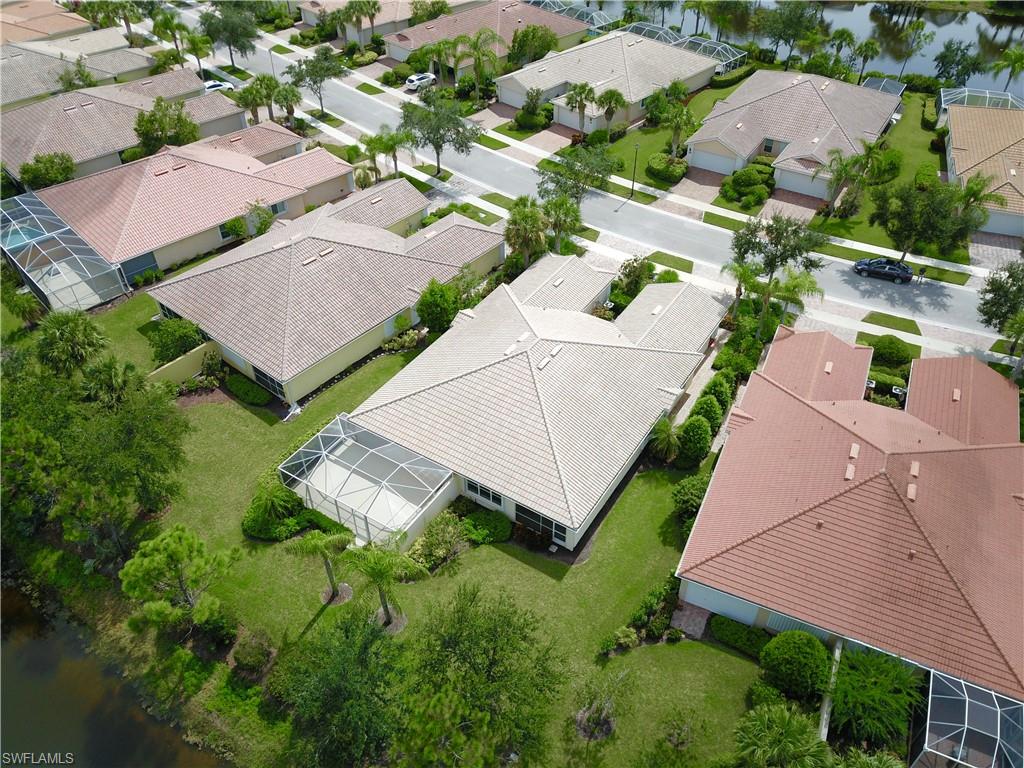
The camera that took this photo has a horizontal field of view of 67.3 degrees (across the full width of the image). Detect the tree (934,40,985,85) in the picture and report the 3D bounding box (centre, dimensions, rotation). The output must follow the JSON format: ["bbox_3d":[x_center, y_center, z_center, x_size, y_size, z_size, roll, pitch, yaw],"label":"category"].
[{"bbox_3d":[57.943,-41.392,99.846,5.951,6.055,5.951,0,41,0],"label":"tree"}]

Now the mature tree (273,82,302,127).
[{"bbox_3d":[-26.391,-32.872,91.249,3.426,5.276,3.426,0,41,0],"label":"mature tree"}]

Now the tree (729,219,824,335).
[{"bbox_3d":[21.227,-9.260,62.000,7.465,8.204,7.465,0,41,0],"label":"tree"}]

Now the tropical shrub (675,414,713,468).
[{"bbox_3d":[12.064,3.657,50.956,2.290,3.912,2.290,-2,41,0],"label":"tropical shrub"}]

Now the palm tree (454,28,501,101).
[{"bbox_3d":[-4.256,-40.328,97.889,5.749,8.926,5.749,-2,41,0],"label":"palm tree"}]

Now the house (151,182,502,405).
[{"bbox_3d":[-14.325,-10.326,62.998,16.950,6.200,24.620,29,48,28],"label":"house"}]

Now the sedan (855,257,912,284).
[{"bbox_3d":[33.087,-10.150,68.041,4.780,1.460,1.840,18,45,20],"label":"sedan"}]

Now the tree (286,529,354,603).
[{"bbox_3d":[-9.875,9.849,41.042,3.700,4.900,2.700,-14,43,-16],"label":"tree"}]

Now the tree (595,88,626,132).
[{"bbox_3d":[10.920,-29.711,85.676,3.500,5.840,3.500,5,41,5],"label":"tree"}]

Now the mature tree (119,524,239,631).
[{"bbox_3d":[-17.093,11.245,40.800,5.759,8.021,5.759,-2,41,0],"label":"mature tree"}]

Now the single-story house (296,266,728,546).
[{"bbox_3d":[2.199,-0.841,54.653,17.850,6.200,29.000,23,47,25],"label":"single-story house"}]

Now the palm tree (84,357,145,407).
[{"bbox_3d":[-27.771,-0.172,53.636,3.770,3.060,3.770,-24,47,-26],"label":"palm tree"}]

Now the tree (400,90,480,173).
[{"bbox_3d":[-7.632,-26.408,82.250,8.654,8.713,8.654,-2,41,0],"label":"tree"}]

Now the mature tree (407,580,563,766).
[{"bbox_3d":[-1.108,13.844,34.683,6.815,9.857,6.815,0,41,0],"label":"mature tree"}]

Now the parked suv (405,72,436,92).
[{"bbox_3d":[-11.981,-40.402,102.438,1.870,1.660,4.650,28,49,29],"label":"parked suv"}]

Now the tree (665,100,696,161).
[{"bbox_3d":[18.404,-28.027,85.073,3.424,6.404,3.424,-2,41,0],"label":"tree"}]

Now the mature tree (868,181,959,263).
[{"bbox_3d":[34.529,-13.817,66.794,6.890,7.240,6.890,22,46,22],"label":"mature tree"}]

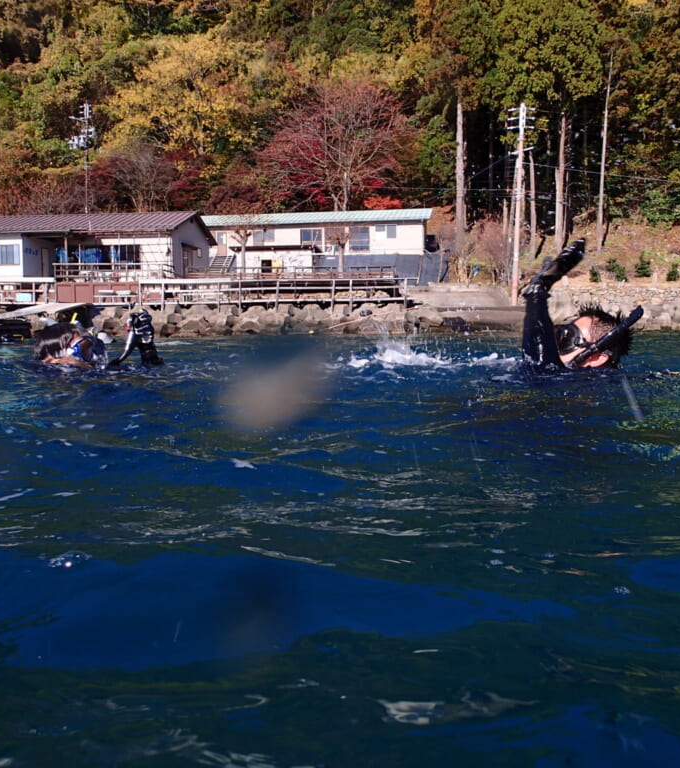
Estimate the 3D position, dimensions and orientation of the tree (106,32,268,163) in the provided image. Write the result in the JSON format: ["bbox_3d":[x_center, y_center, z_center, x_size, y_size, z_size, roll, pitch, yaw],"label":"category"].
[{"bbox_3d":[-16.085,-30.114,78.000,16.500,14.000,12.500,0,4,0],"label":"tree"}]

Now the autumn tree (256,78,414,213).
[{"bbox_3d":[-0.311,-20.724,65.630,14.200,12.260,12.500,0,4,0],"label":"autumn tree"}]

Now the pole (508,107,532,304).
[{"bbox_3d":[11.028,-10.997,45.307,1.750,12.070,0.700,0,4,0],"label":"pole"}]

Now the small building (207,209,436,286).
[{"bbox_3d":[-1.719,-11.088,61.504,18.580,6.210,6.500,0,4,9],"label":"small building"}]

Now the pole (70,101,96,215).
[{"bbox_3d":[-22.803,-19.769,66.000,2.200,10.800,1.200,0,4,0],"label":"pole"}]

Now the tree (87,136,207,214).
[{"bbox_3d":[-15.435,-16.637,59.915,9.300,6.370,8.000,0,4,0],"label":"tree"}]

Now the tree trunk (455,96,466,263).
[{"bbox_3d":[9.125,-15.562,56.000,0.750,12.300,0.750,-1,4,0],"label":"tree trunk"}]

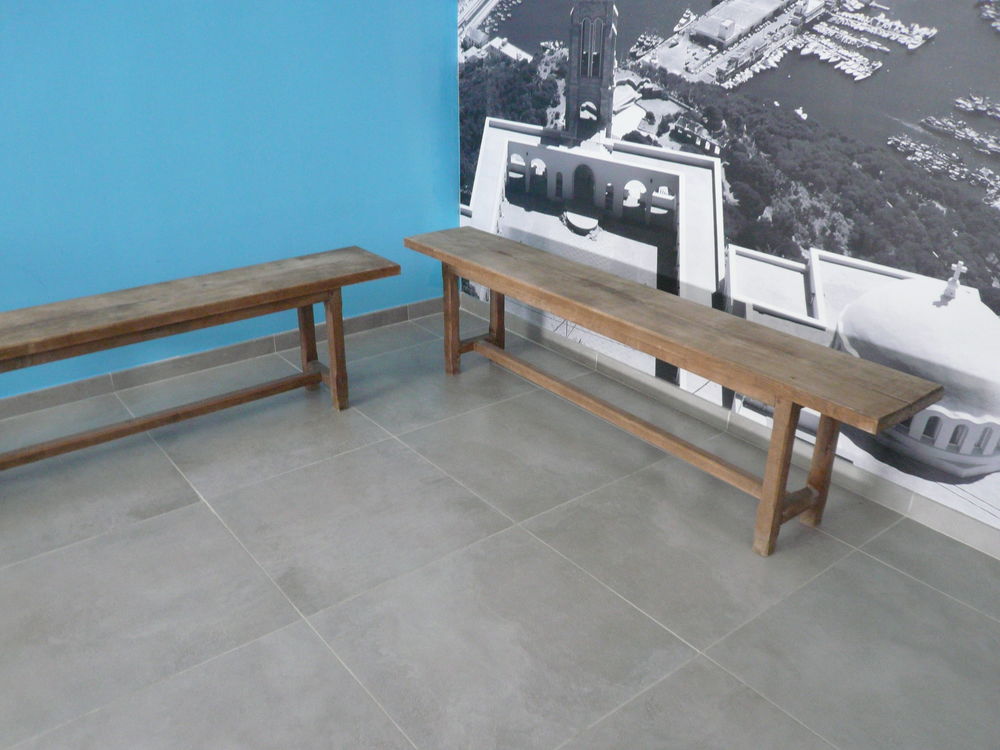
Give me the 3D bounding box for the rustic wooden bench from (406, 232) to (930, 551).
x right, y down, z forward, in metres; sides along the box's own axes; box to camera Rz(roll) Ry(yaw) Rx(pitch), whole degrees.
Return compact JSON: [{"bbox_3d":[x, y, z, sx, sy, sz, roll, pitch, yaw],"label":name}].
[{"bbox_3d":[0.316,-0.021,2.462,0.286,0.470,1.836,-16,29,-34],"label":"rustic wooden bench"}]

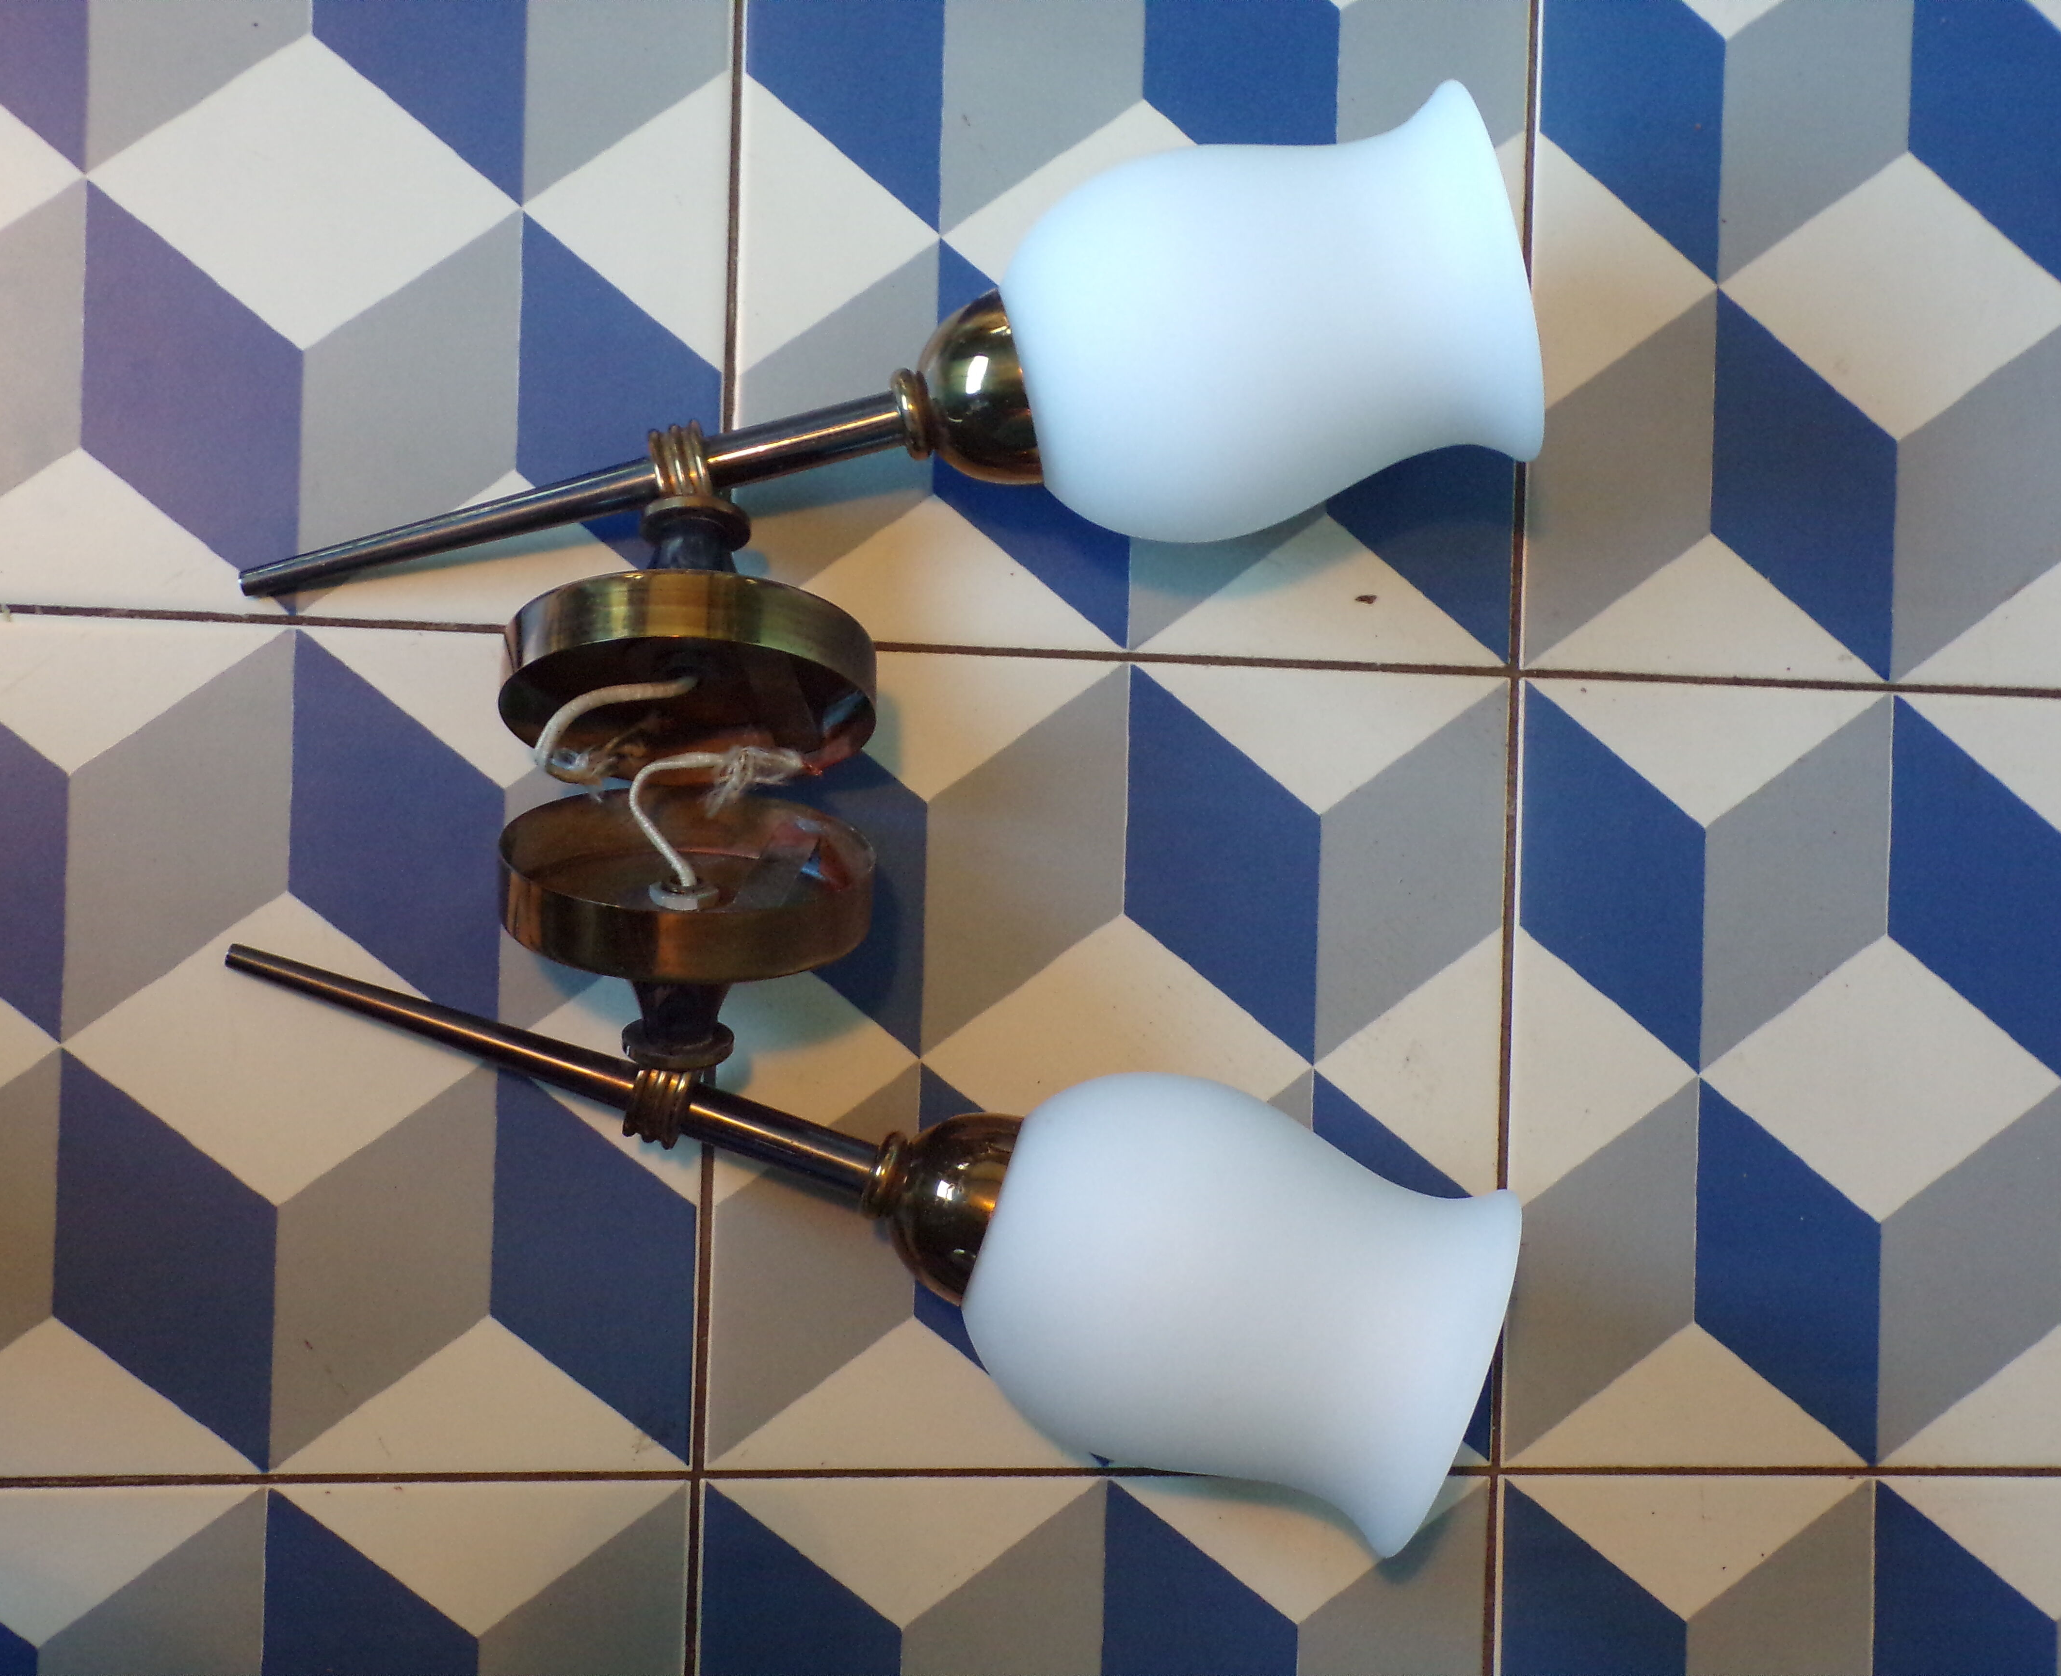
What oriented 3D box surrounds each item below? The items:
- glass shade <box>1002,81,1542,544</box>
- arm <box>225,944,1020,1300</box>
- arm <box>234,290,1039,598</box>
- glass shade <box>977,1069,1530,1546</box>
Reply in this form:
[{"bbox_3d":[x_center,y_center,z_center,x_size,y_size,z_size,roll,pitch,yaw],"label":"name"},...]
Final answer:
[{"bbox_3d":[0.055,-0.122,0.759,0.120,0.096,0.096,-14,92,1],"label":"glass shade"},{"bbox_3d":[-0.101,0.059,0.761,0.197,0.049,0.049,19,86,1],"label":"arm"},{"bbox_3d":[-0.095,-0.085,0.762,0.197,0.049,0.049,-14,92,1],"label":"arm"},{"bbox_3d":[0.045,0.109,0.759,0.120,0.096,0.096,19,86,1],"label":"glass shade"}]

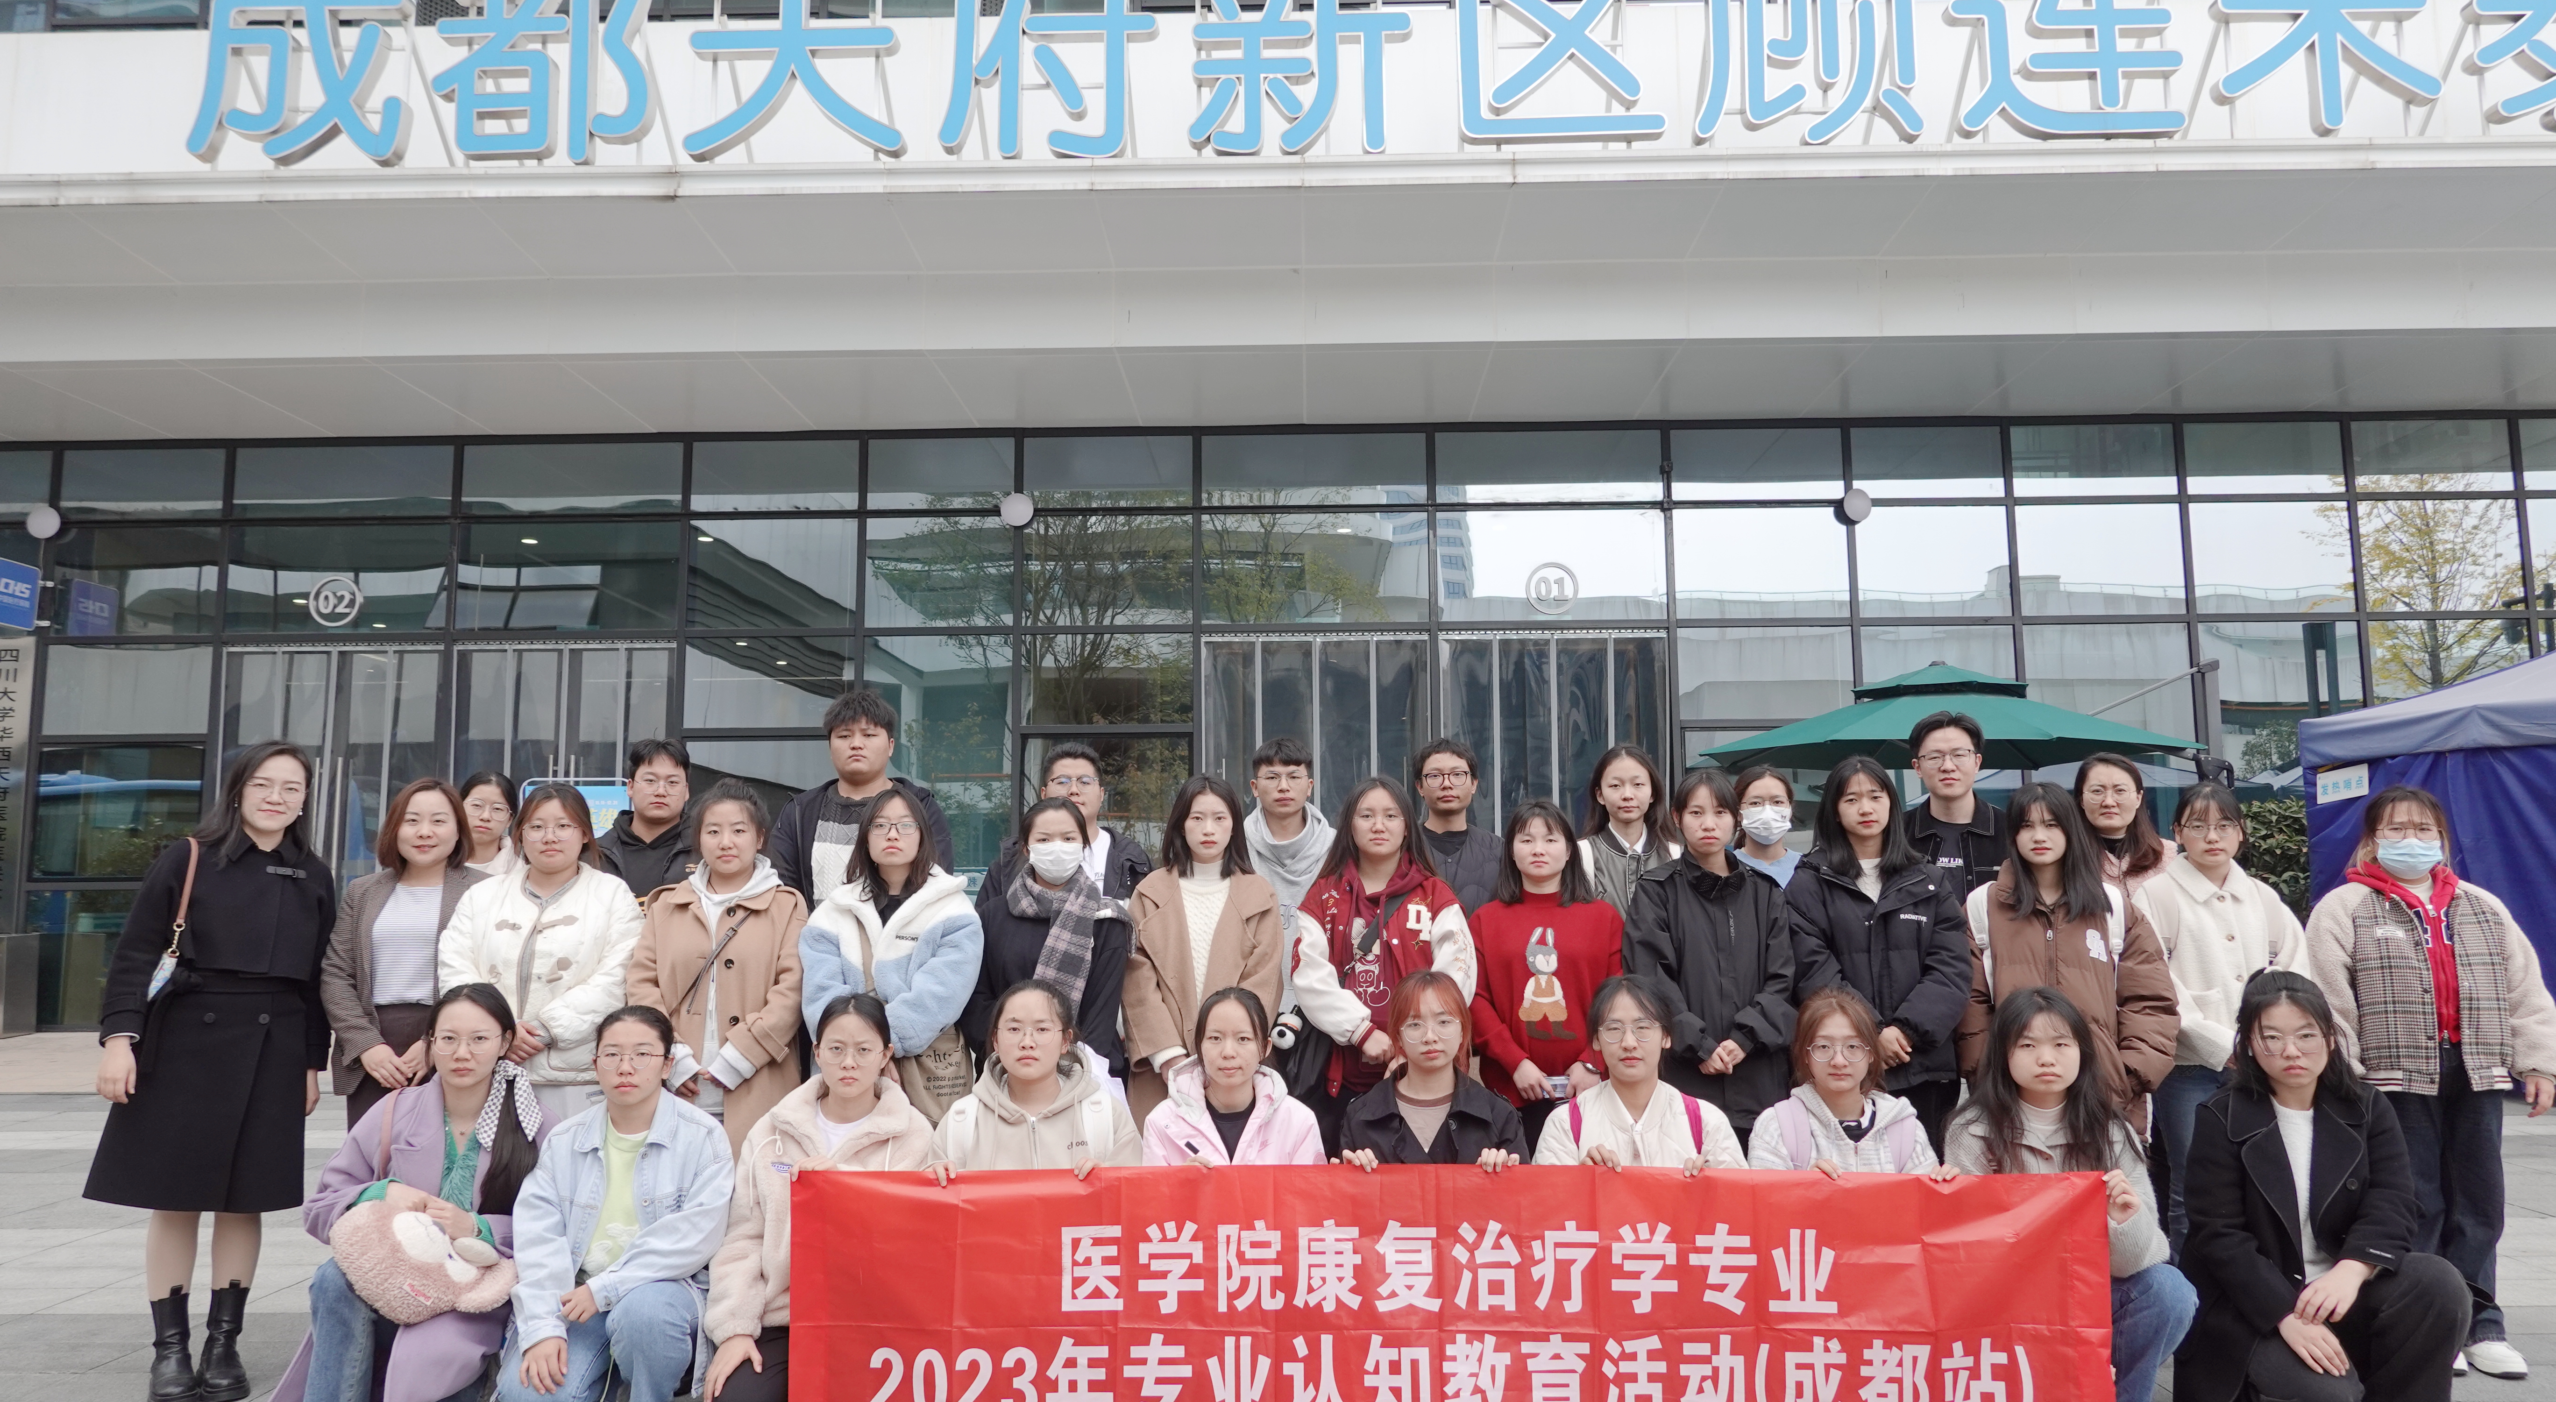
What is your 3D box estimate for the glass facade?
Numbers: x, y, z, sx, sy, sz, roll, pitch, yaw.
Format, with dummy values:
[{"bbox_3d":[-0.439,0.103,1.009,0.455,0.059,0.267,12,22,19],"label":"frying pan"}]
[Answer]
[{"bbox_3d":[-0.137,0.145,14.055,21.026,4.951,0.300,-1,-6,1],"label":"glass facade"}]

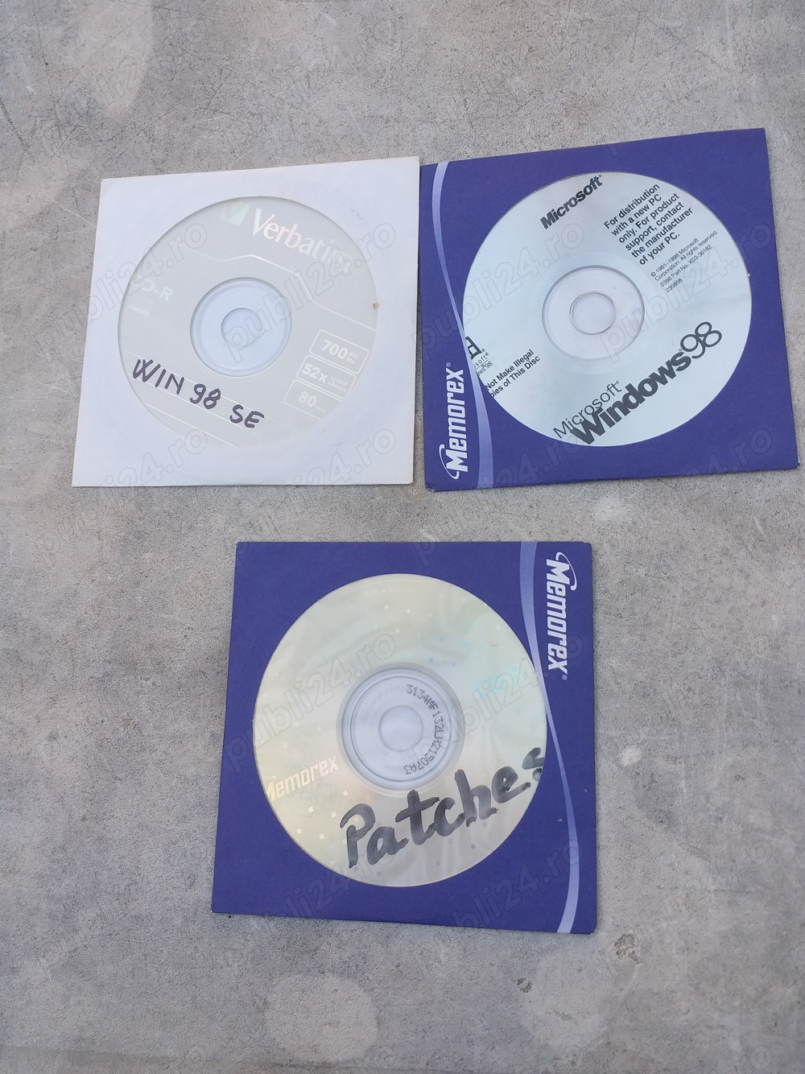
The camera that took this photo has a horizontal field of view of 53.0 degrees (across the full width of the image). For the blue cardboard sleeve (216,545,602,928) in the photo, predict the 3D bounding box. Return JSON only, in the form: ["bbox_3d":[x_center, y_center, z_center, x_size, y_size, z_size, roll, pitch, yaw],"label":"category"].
[{"bbox_3d":[0.001,0.062,0.268,0.123,0.003,0.123,0,80,8],"label":"blue cardboard sleeve"}]

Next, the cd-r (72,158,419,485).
[{"bbox_3d":[-0.058,-0.080,0.299,0.126,0.003,0.126,0,80,8],"label":"cd-r"}]

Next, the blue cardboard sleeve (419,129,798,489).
[{"bbox_3d":[0.068,-0.081,0.283,0.123,0.003,0.123,-2,80,7],"label":"blue cardboard sleeve"}]

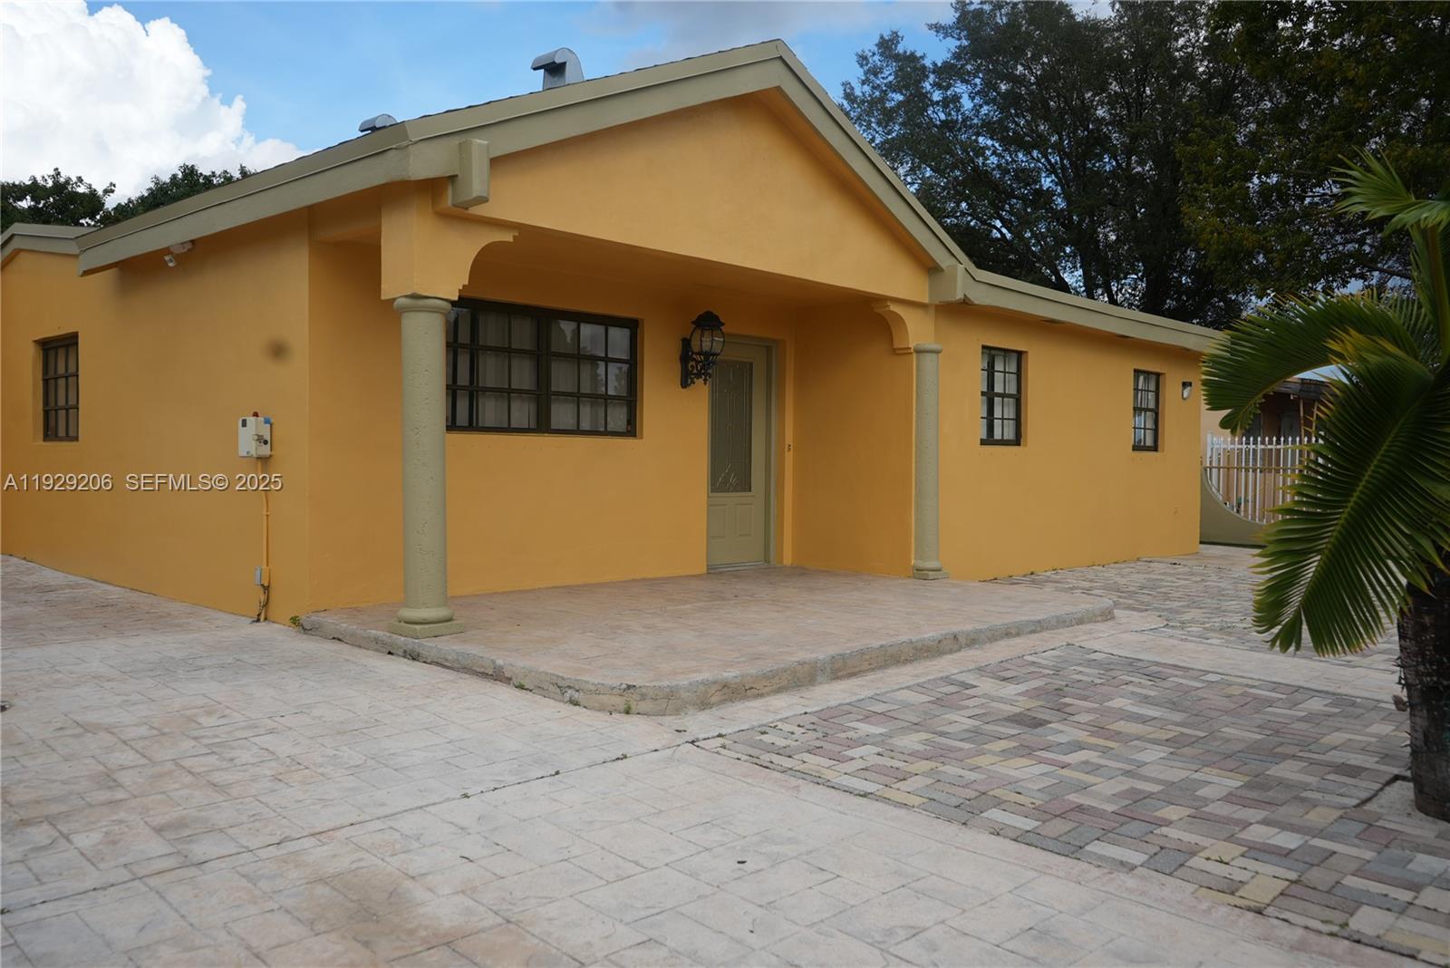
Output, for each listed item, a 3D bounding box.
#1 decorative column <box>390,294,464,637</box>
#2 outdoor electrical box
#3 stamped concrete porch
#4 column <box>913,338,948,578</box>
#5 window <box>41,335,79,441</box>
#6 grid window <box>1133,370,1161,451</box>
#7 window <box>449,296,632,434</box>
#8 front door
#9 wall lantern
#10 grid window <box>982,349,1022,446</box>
[{"bbox_3d":[-1.700,-0.108,6.449,0.355,1.918,0.350,1,1,0],"label":"decorative column"},{"bbox_3d":[-3.209,-0.332,7.713,0.268,0.295,0.118,2,2,44],"label":"outdoor electrical box"},{"bbox_3d":[0.184,0.902,7.893,3.409,0.124,5.129,2,2,44],"label":"stamped concrete porch"},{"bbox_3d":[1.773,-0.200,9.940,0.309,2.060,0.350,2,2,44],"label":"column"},{"bbox_3d":[-6.397,-0.905,10.954,1.390,1.015,0.082,2,2,44],"label":"window"},{"bbox_3d":[4.979,-0.866,13.527,0.082,0.953,0.891,2,2,44],"label":"grid window"},{"bbox_3d":[-1.441,-0.864,8.754,0.082,0.979,1.972,2,2,44],"label":"window"},{"bbox_3d":[0.092,-0.273,10.433,0.067,2.046,0.917,2,2,44],"label":"front door"},{"bbox_3d":[-0.188,-1.138,9.567,0.407,0.647,0.278,2,2,44],"label":"wall lantern"},{"bbox_3d":[2.659,-0.842,11.096,0.082,0.953,0.886,2,2,44],"label":"grid window"}]

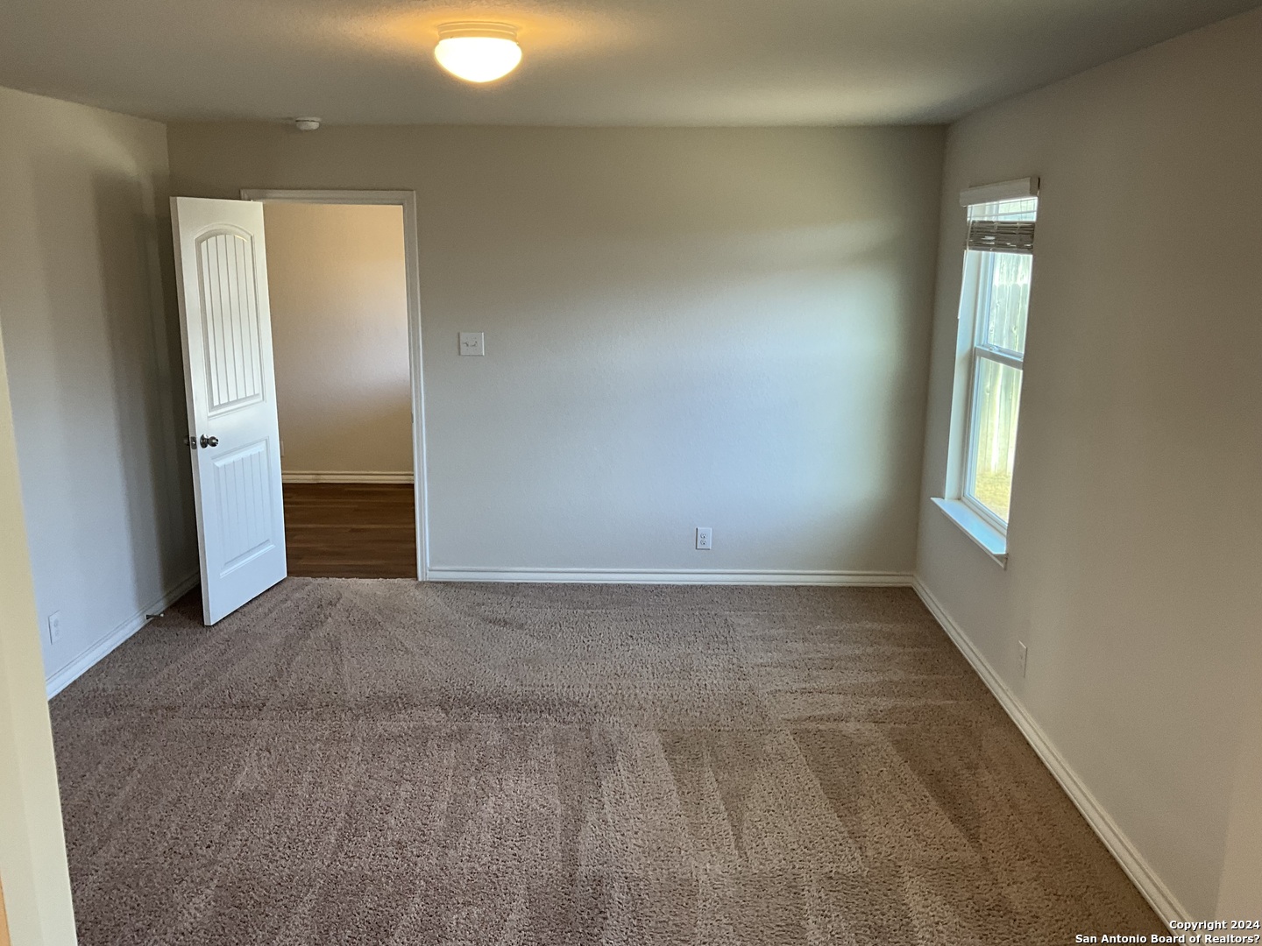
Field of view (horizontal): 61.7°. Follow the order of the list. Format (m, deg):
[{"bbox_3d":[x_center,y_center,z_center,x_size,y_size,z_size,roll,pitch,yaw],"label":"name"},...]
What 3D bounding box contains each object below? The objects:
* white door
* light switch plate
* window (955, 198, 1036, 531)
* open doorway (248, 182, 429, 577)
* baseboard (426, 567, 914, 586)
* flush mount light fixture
[{"bbox_3d":[-2.002,-0.327,5.343,0.042,2.030,0.775,2,13,9],"label":"white door"},{"bbox_3d":[-0.848,-0.685,5.626,0.125,0.123,0.009,1,13,1],"label":"light switch plate"},{"bbox_3d":[1.627,-0.495,4.642,0.090,1.485,0.940,1,13,1],"label":"window"},{"bbox_3d":[-1.575,-0.440,5.751,0.908,2.118,0.130,1,13,1],"label":"open doorway"},{"bbox_3d":[0.220,0.584,5.884,2.696,0.082,0.016,1,13,1],"label":"baseboard"},{"bbox_3d":[-0.413,-1.136,2.875,0.235,0.134,0.235,1,13,1],"label":"flush mount light fixture"}]

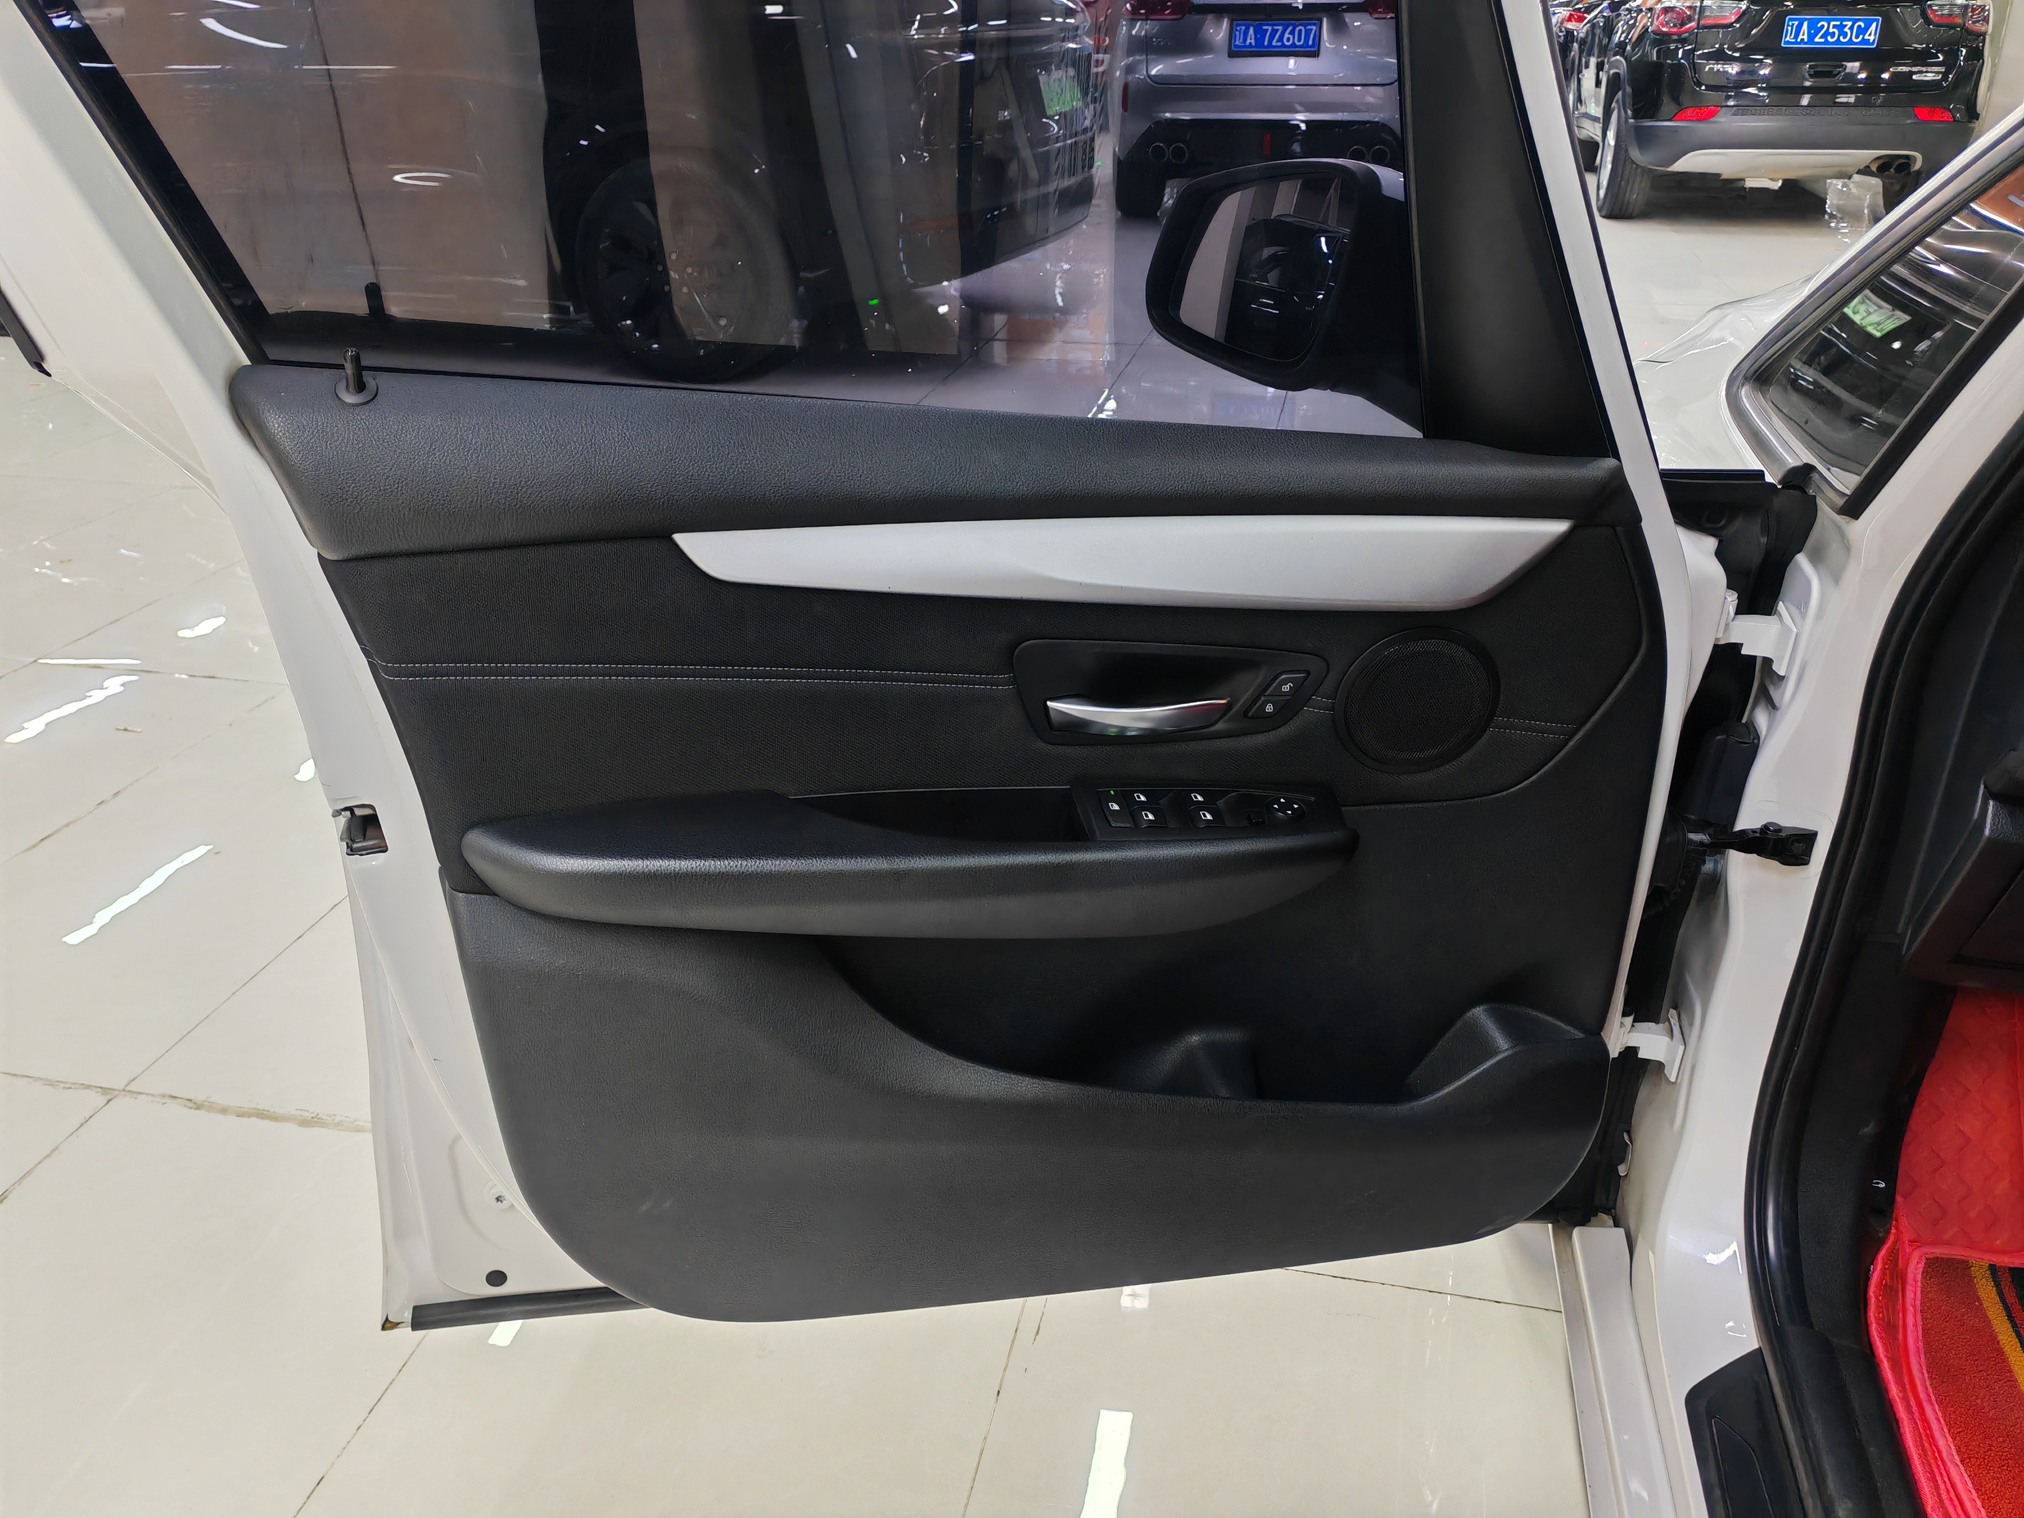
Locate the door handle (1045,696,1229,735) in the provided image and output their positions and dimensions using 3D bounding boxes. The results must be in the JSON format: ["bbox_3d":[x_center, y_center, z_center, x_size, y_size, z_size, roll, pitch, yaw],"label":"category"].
[{"bbox_3d":[0.078,-0.027,0.988,0.116,0.030,0.026,-3,26,-5],"label":"door handle"}]

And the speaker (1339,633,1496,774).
[{"bbox_3d":[0.260,-0.036,1.012,0.106,0.106,0.020,-3,31,-5],"label":"speaker"}]

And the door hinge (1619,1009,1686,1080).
[{"bbox_3d":[0.501,0.223,1.233,0.055,0.058,0.050,-3,26,-5],"label":"door hinge"}]

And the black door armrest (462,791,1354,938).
[{"bbox_3d":[-0.054,0.069,0.981,0.550,0.088,0.085,-3,26,-5],"label":"black door armrest"}]

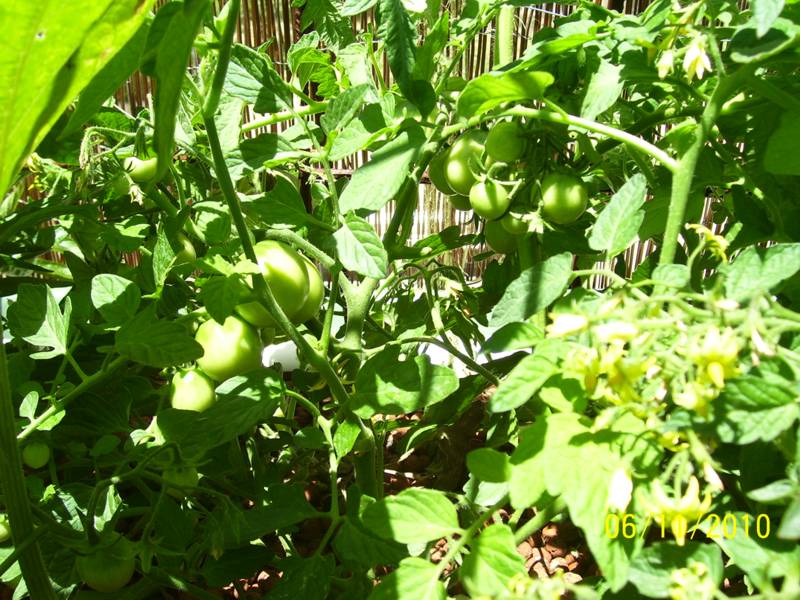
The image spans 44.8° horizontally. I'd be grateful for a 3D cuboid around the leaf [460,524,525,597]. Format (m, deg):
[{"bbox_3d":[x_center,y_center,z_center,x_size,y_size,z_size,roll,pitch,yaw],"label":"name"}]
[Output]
[{"bbox_3d":[0.067,0.187,0.700,0.042,0.014,0.054,-24,65,-19],"label":"leaf"}]

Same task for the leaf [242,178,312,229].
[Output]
[{"bbox_3d":[-0.099,-0.078,0.780,0.054,0.015,0.044,8,60,1],"label":"leaf"}]

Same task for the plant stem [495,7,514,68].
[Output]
[{"bbox_3d":[0.102,-0.257,0.948,0.017,0.065,0.017,4,36,10],"label":"plant stem"}]

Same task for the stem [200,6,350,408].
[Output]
[{"bbox_3d":[-0.126,-0.065,0.941,0.067,0.441,0.018,-4,34,13],"label":"stem"}]

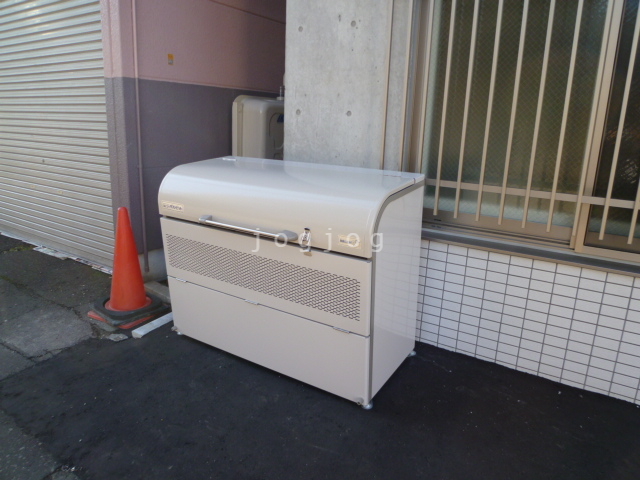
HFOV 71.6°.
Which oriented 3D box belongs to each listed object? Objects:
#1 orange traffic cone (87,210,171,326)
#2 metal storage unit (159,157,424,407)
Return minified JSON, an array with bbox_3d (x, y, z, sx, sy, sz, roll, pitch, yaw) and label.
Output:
[{"bbox_3d":[-1.254,0.138,2.875,0.380,0.700,0.380,9,14,29],"label":"orange traffic cone"},{"bbox_3d":[-0.177,0.122,2.307,1.250,0.955,0.540,10,20,32],"label":"metal storage unit"}]

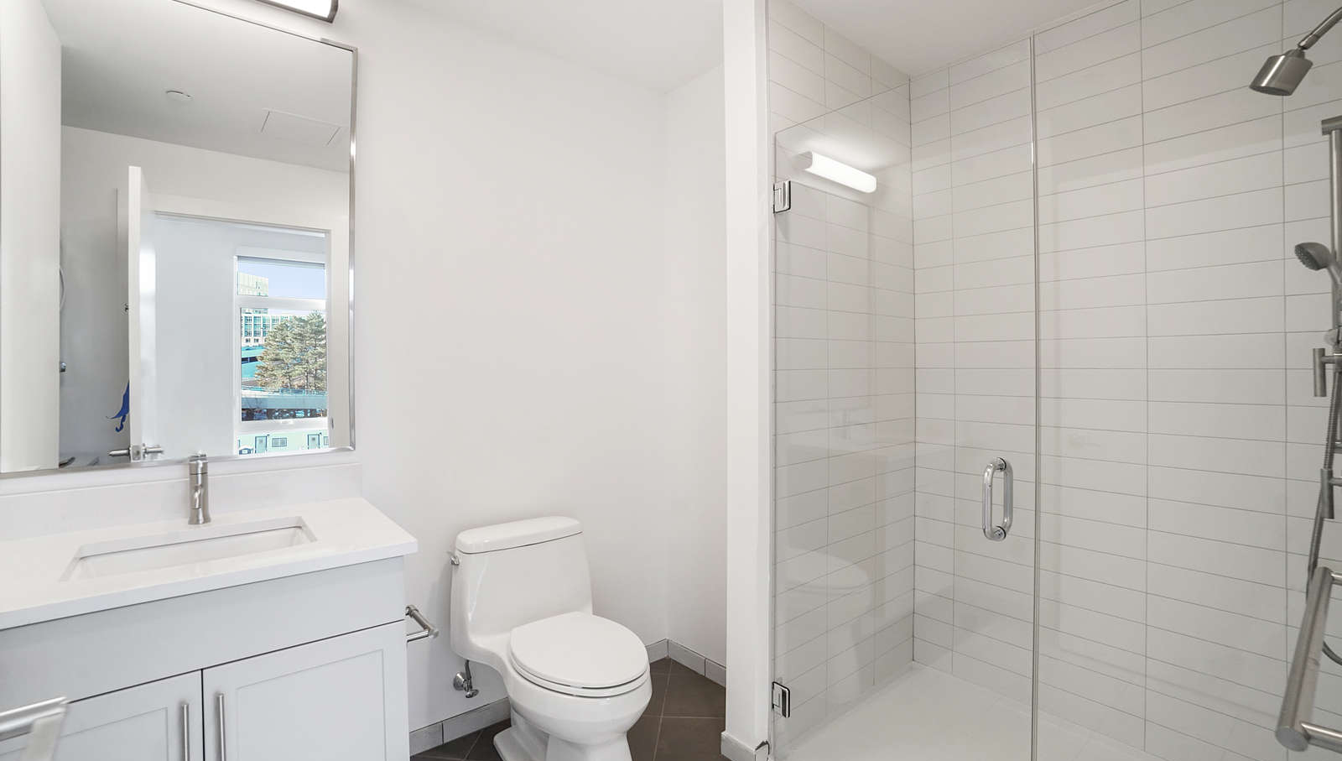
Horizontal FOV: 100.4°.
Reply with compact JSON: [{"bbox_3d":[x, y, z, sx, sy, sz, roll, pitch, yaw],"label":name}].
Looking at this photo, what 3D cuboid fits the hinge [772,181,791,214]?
[{"bbox_3d":[0.353,-0.569,1.744,0.027,0.090,0.060,0,0,-39],"label":"hinge"}]

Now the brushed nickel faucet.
[{"bbox_3d":[-1.152,0.272,1.362,0.045,0.168,0.142,0,0,-39],"label":"brushed nickel faucet"}]

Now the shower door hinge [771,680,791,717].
[{"bbox_3d":[0.352,0.996,1.753,0.027,0.090,0.060,0,0,-39],"label":"shower door hinge"}]

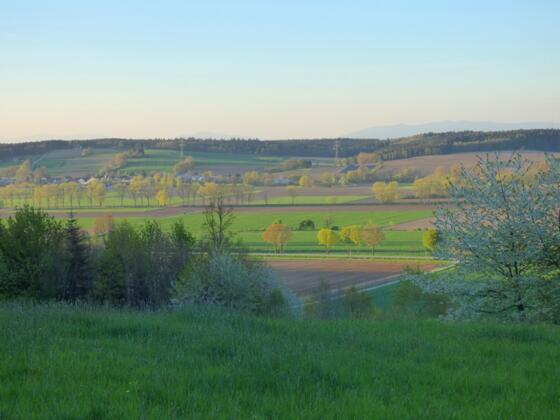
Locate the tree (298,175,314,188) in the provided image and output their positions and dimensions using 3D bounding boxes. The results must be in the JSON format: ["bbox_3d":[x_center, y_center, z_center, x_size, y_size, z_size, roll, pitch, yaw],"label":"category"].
[{"bbox_3d":[17.430,-18.750,830.000,10.520,9.210,10.210,0,3,0],"label":"tree"}]

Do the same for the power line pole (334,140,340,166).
[{"bbox_3d":[54.680,-54.680,1200.000,5.710,26.630,4.500,0,3,0],"label":"power line pole"}]

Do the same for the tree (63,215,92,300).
[{"bbox_3d":[-10.430,2.520,65.000,1.650,4.690,1.600,0,3,0],"label":"tree"}]

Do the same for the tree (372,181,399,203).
[{"bbox_3d":[53.510,-9.260,640.000,13.190,11.410,12.790,0,3,0],"label":"tree"}]

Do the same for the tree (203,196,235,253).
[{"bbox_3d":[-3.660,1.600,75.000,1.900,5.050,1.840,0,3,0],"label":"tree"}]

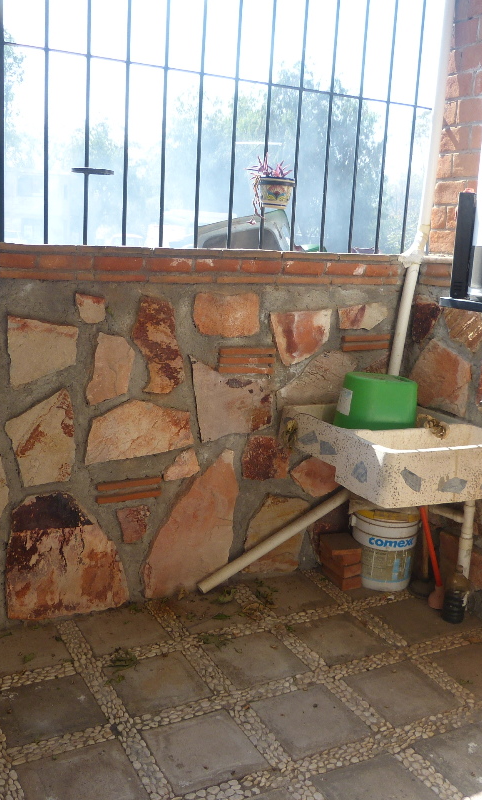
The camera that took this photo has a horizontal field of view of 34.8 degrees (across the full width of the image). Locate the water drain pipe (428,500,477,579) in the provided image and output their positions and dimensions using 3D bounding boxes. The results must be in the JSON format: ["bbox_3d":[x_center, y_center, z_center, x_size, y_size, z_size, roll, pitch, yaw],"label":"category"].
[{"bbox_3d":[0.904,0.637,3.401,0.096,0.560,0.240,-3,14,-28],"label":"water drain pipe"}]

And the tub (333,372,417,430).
[{"bbox_3d":[0.595,0.036,3.430,0.336,0.264,0.336,3,12,-1],"label":"tub"}]

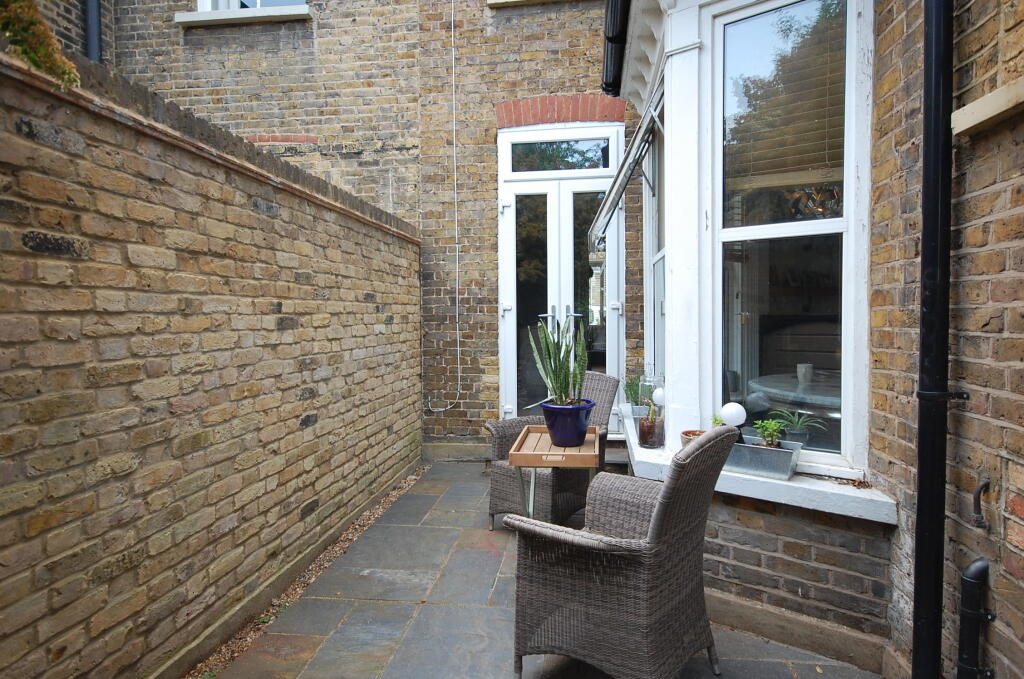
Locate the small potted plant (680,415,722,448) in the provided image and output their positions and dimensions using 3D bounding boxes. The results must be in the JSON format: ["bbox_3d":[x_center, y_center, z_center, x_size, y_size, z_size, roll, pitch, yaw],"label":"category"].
[{"bbox_3d":[0.860,0.444,2.709,0.184,0.203,0.175,0,2,8],"label":"small potted plant"}]

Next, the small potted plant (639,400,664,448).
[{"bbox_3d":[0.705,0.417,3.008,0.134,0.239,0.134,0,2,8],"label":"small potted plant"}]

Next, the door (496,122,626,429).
[{"bbox_3d":[0.438,-0.514,5.287,1.115,2.750,0.100,0,2,8],"label":"door"}]

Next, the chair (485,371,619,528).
[{"bbox_3d":[0.267,0.697,3.662,0.580,0.920,0.640,2,3,44],"label":"chair"}]

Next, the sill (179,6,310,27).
[{"bbox_3d":[-2.442,-2.950,5.484,1.296,0.080,0.170,0,2,8],"label":"sill"}]

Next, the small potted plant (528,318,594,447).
[{"bbox_3d":[0.248,0.208,2.962,0.328,0.620,0.290,0,2,8],"label":"small potted plant"}]

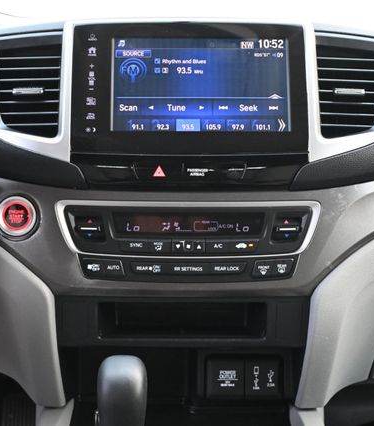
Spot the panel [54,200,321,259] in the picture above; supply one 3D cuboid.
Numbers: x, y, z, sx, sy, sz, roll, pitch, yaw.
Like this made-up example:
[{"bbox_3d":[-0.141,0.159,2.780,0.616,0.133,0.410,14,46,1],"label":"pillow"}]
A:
[{"bbox_3d":[0.001,0.017,0.973,0.249,0.054,0.028,0,-15,0],"label":"panel"}]

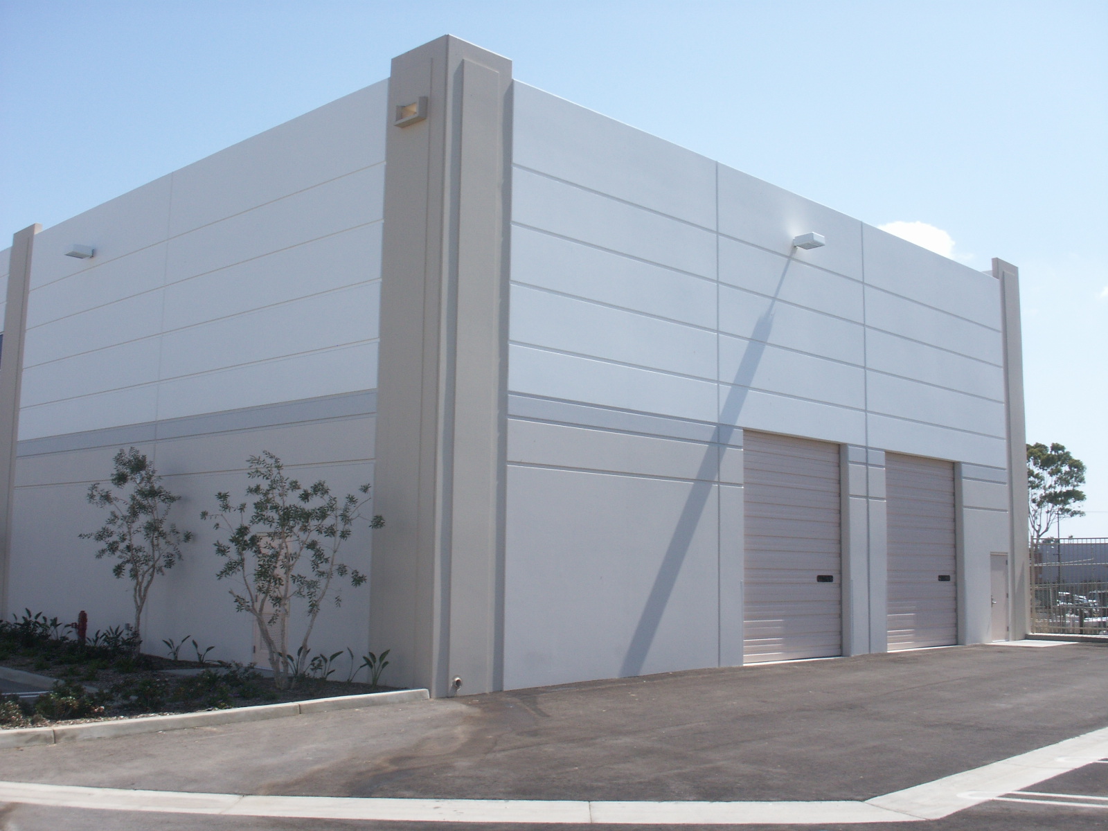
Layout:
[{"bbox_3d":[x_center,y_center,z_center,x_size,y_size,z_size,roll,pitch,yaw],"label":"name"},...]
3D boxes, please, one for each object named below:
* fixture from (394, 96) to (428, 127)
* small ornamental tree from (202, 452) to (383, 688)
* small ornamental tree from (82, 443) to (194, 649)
[{"bbox_3d":[-2.082,-4.428,17.280,0.560,0.310,0.140,-6,-10,44],"label":"fixture"},{"bbox_3d":[-3.553,2.081,16.027,2.411,3.191,2.170,2,-7,-12],"label":"small ornamental tree"},{"bbox_3d":[-7.231,2.328,20.459,1.847,3.564,1.755,3,-7,-19],"label":"small ornamental tree"}]

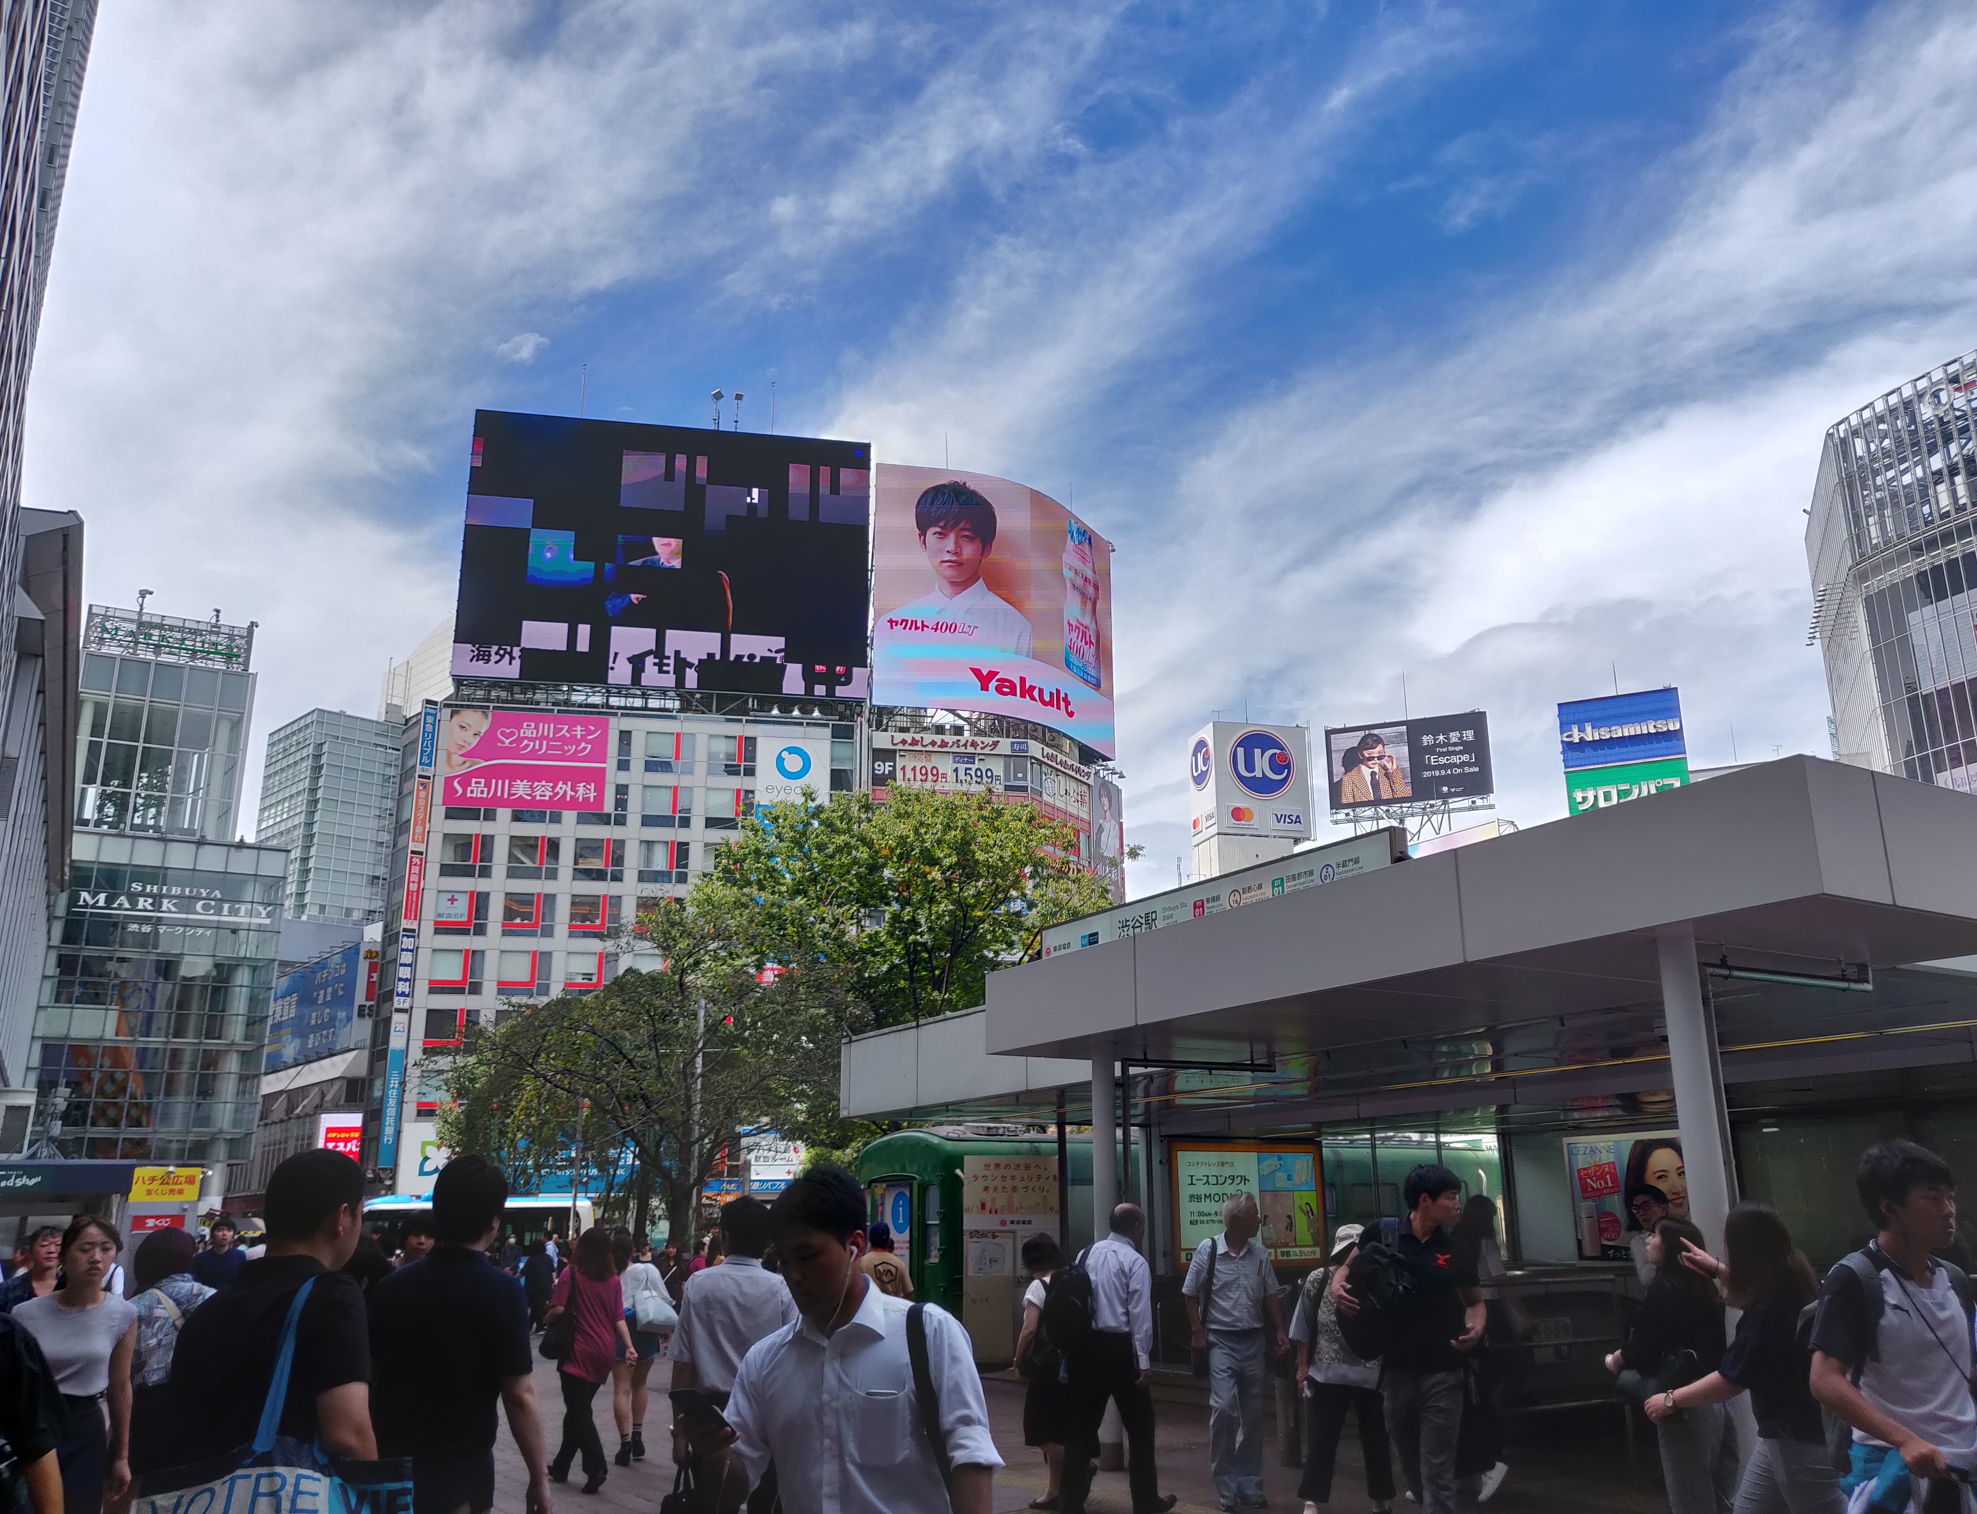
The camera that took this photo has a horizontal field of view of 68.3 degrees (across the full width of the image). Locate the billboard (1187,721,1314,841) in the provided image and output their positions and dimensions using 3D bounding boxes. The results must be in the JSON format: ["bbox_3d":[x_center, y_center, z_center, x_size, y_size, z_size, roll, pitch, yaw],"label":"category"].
[{"bbox_3d":[27.845,3.350,154.560,10.343,11.879,6.380,4,-17,-13],"label":"billboard"}]

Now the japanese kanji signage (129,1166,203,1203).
[{"bbox_3d":[-17.127,8.922,30.381,1.261,0.655,0.120,6,-18,-21],"label":"japanese kanji signage"}]

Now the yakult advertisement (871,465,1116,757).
[{"bbox_3d":[1.785,-9.638,97.796,20.777,16.600,4.331,11,-20,-35],"label":"yakult advertisement"}]

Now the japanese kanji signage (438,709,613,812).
[{"bbox_3d":[-26.835,0.273,85.086,9.055,5.711,0.300,3,-17,-11],"label":"japanese kanji signage"}]

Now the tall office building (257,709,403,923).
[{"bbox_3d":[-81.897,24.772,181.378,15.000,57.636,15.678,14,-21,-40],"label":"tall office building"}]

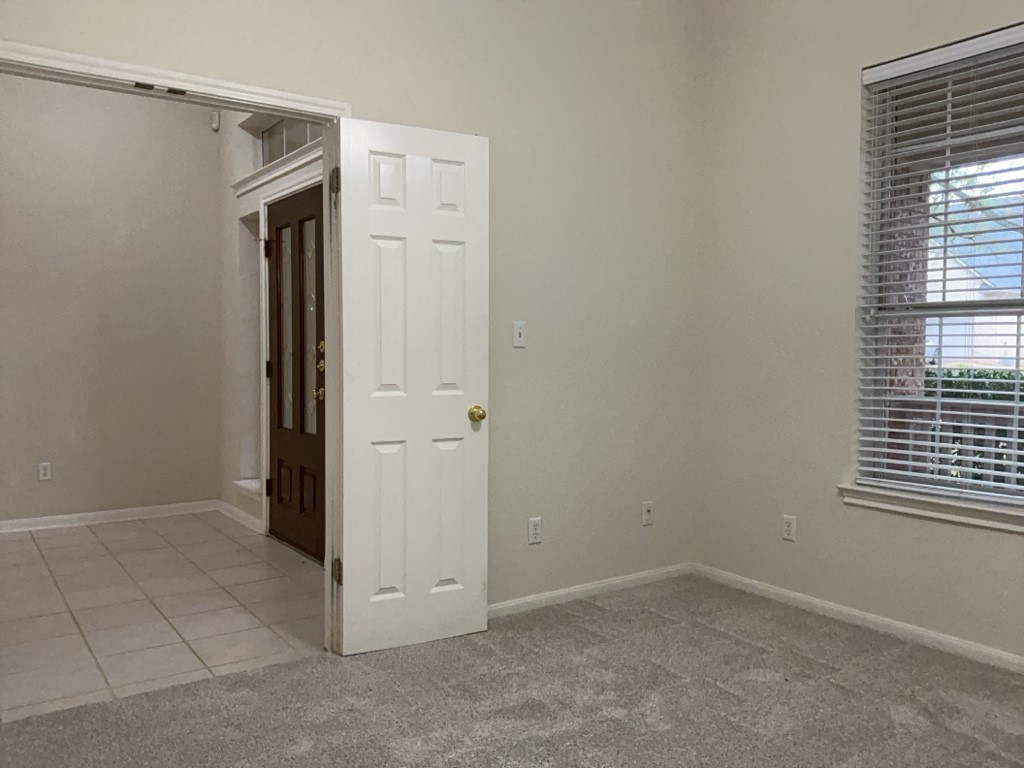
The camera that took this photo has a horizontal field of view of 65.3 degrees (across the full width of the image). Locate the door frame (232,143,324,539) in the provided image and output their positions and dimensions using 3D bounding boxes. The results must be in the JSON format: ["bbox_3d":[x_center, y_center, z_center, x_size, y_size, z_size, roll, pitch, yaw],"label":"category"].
[{"bbox_3d":[-1.287,-0.156,4.710,0.150,2.270,1.680,-1,3,-36],"label":"door frame"}]

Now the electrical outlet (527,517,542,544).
[{"bbox_3d":[0.107,0.668,3.619,0.070,0.115,0.010,-1,3,-36],"label":"electrical outlet"}]

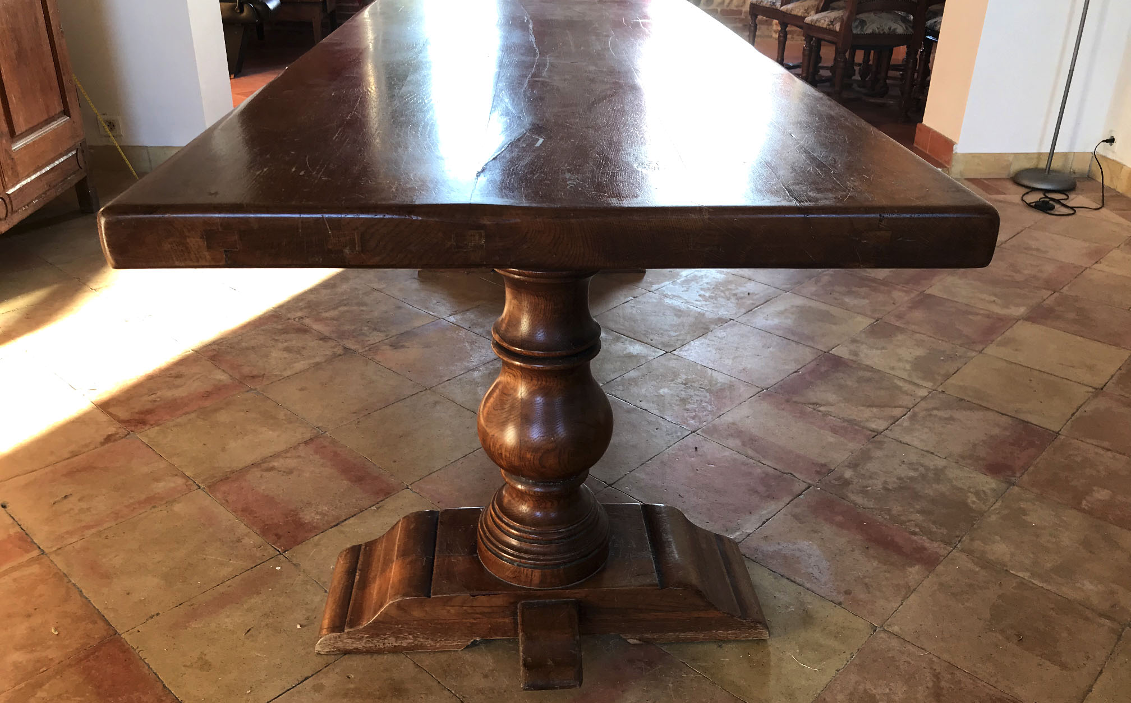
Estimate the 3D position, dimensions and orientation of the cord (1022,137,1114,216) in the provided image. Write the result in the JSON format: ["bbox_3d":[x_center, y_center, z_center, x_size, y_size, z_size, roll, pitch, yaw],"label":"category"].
[{"bbox_3d":[2.010,-0.689,3.563,0.474,0.204,0.461,-1,26,-2],"label":"cord"}]

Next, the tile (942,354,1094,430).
[{"bbox_3d":[1.077,0.101,2.181,0.279,0.020,0.281,23,34,38],"label":"tile"}]

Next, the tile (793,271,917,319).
[{"bbox_3d":[0.860,-0.166,2.720,0.275,0.020,0.275,23,34,38],"label":"tile"}]

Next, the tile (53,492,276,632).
[{"bbox_3d":[-0.706,0.364,1.613,0.286,0.020,0.279,23,34,38],"label":"tile"}]

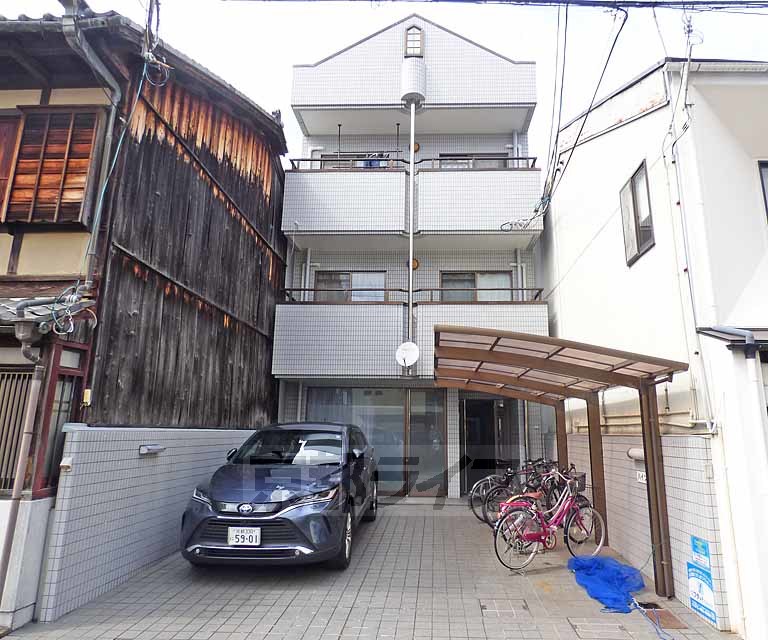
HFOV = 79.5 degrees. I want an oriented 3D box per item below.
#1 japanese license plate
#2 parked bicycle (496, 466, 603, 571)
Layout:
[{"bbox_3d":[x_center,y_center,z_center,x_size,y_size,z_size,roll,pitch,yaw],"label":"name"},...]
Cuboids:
[{"bbox_3d":[-1.378,2.139,4.570,0.330,0.165,0.020,0,-12,6],"label":"japanese license plate"},{"bbox_3d":[2.121,2.524,5.879,1.820,1.060,0.550,7,-13,-24],"label":"parked bicycle"}]

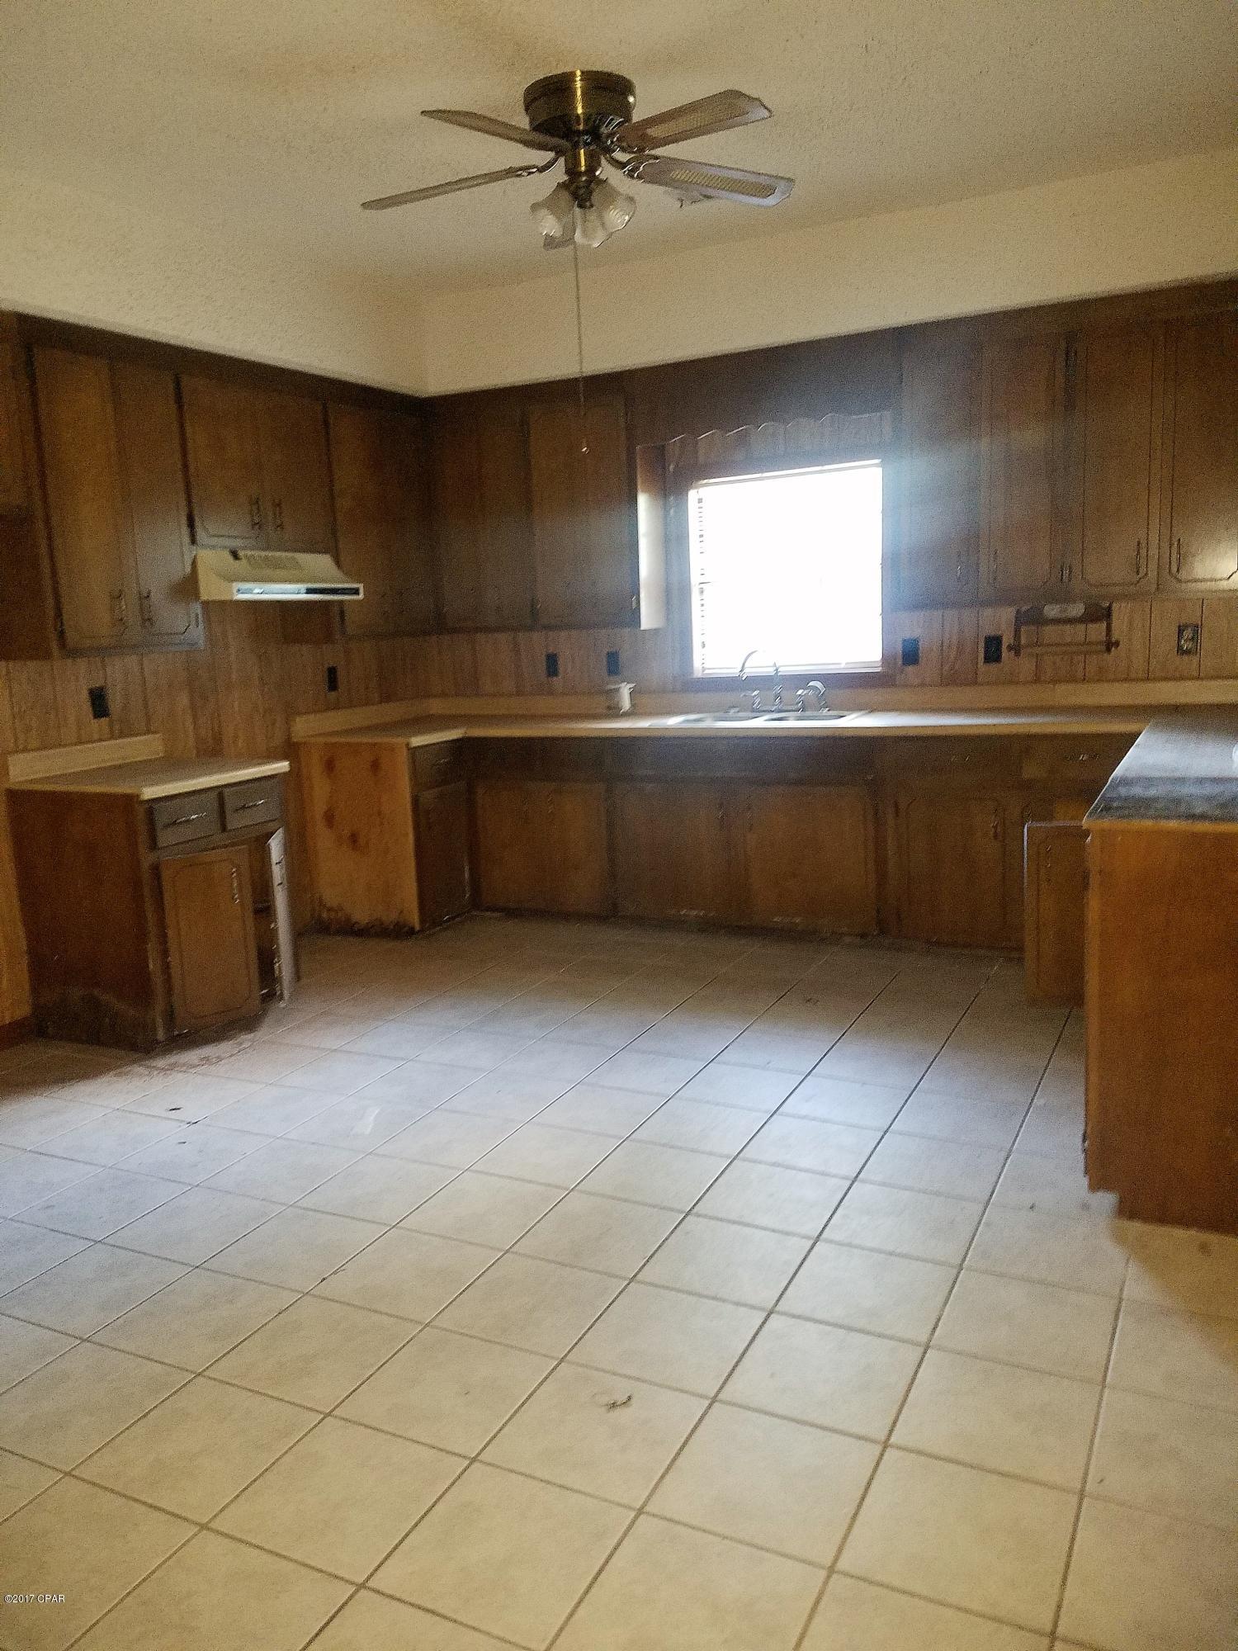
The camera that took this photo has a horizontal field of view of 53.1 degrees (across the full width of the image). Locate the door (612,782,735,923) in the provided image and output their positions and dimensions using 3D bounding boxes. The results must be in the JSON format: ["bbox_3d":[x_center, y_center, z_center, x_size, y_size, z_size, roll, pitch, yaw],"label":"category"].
[{"bbox_3d":[0.245,0.114,5.455,0.577,0.612,0.020,2,11,27],"label":"door"}]

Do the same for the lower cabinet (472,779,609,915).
[{"bbox_3d":[-0.246,0.056,5.977,0.706,0.609,0.500,3,11,28],"label":"lower cabinet"}]

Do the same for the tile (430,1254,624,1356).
[{"bbox_3d":[-0.178,0.991,2.567,0.306,0.010,0.304,2,11,26],"label":"tile"}]

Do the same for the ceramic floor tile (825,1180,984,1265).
[{"bbox_3d":[0.655,0.911,2.830,0.303,0.010,0.303,2,10,26],"label":"ceramic floor tile"}]

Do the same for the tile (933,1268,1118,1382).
[{"bbox_3d":[0.795,0.970,2.413,0.306,0.010,0.304,2,11,26],"label":"tile"}]

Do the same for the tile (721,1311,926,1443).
[{"bbox_3d":[0.379,1.012,2.289,0.305,0.010,0.305,2,11,26],"label":"tile"}]

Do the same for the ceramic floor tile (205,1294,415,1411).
[{"bbox_3d":[-0.589,1.027,2.418,0.303,0.010,0.303,2,10,26],"label":"ceramic floor tile"}]

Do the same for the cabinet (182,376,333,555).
[{"bbox_3d":[-1.596,-1.464,5.182,0.320,0.658,0.834,2,11,26],"label":"cabinet"}]

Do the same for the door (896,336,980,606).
[{"bbox_3d":[1.315,-1.442,5.112,0.338,1.045,0.022,2,11,26],"label":"door"}]

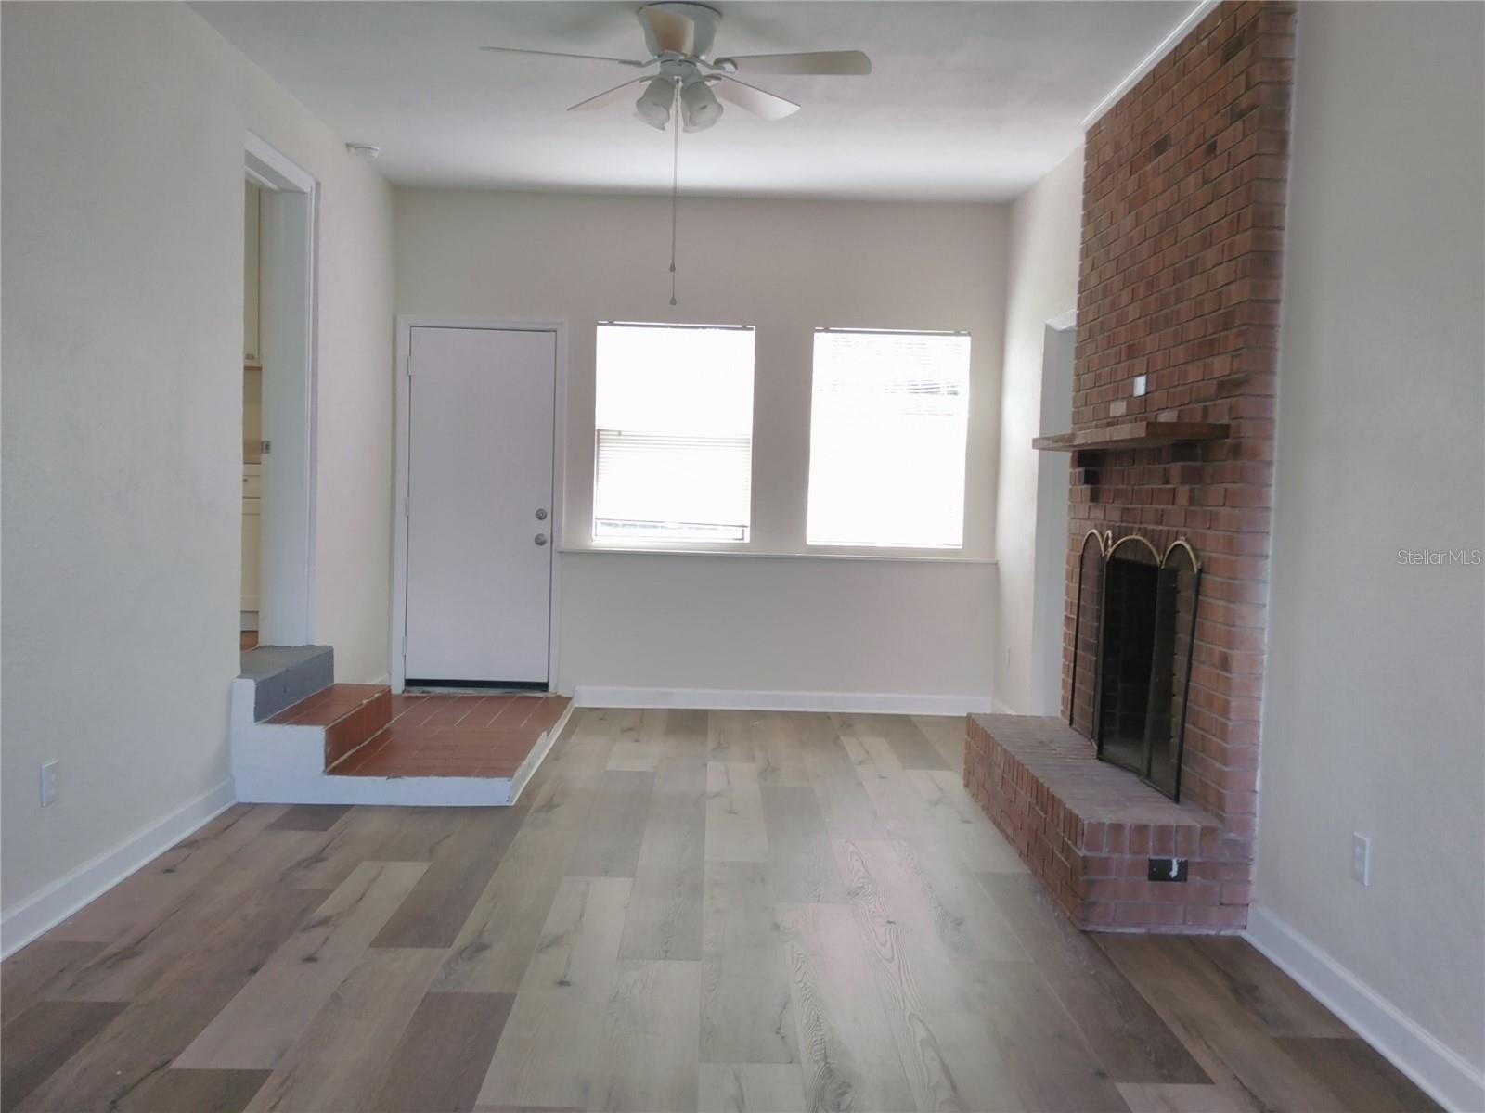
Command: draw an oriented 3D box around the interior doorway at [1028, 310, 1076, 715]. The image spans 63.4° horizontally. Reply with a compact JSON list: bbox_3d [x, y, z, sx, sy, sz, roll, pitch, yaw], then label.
[{"bbox_3d":[1.540,-0.074,5.658,0.100,2.156,0.794,1,4,-1],"label":"interior doorway"}]

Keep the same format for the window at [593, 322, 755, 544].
[{"bbox_3d":[-0.388,-0.699,6.864,0.892,1.228,0.100,1,4,-1],"label":"window"}]

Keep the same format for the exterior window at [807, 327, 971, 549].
[{"bbox_3d":[0.836,-0.671,6.892,0.891,1.224,0.100,1,4,-1],"label":"exterior window"}]

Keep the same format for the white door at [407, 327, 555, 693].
[{"bbox_3d":[-1.487,-0.263,6.846,0.820,2.032,0.050,1,4,-1],"label":"white door"}]

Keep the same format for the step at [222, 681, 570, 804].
[{"bbox_3d":[-1.473,0.675,5.812,1.088,0.485,2.139,1,4,-1],"label":"step"}]

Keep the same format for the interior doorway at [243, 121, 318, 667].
[{"bbox_3d":[-2.061,-0.617,5.099,0.210,2.128,0.892,1,4,-1],"label":"interior doorway"}]

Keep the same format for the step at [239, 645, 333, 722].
[{"bbox_3d":[-2.086,0.542,5.204,0.327,0.178,0.945,1,4,-1],"label":"step"}]

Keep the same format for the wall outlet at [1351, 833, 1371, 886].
[{"bbox_3d":[1.532,0.754,2.981,0.010,0.115,0.072,1,4,-1],"label":"wall outlet"}]

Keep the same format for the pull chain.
[{"bbox_3d":[-0.227,-1.201,4.062,0.030,0.699,0.030,1,4,-1],"label":"pull chain"}]

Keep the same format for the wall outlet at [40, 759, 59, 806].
[{"bbox_3d":[-1.964,0.646,3.418,0.010,0.116,0.074,1,4,-1],"label":"wall outlet"}]

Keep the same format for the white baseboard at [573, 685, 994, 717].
[{"bbox_3d":[0.245,0.838,6.922,2.398,0.112,0.016,1,4,-1],"label":"white baseboard"}]

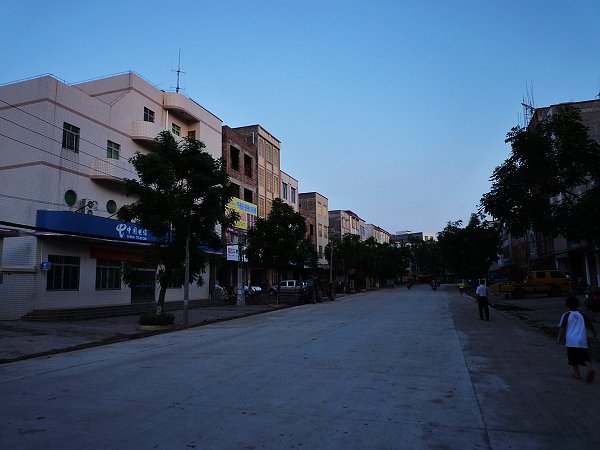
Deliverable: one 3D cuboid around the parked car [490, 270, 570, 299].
[{"bbox_3d":[18.244,4.708,34.000,5.150,2.100,1.900,0,-8,-6],"label":"parked car"}]

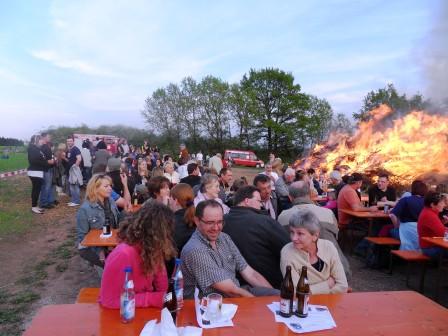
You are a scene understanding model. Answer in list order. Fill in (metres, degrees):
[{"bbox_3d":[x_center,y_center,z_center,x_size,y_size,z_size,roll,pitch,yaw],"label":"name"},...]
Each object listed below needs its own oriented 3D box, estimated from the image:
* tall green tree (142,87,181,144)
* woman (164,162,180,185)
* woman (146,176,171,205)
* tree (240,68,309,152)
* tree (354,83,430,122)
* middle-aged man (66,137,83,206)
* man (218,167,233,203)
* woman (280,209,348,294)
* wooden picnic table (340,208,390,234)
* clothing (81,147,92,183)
[{"bbox_3d":[-10.262,-7.635,51.000,6.200,11.700,6.000,1,4,0],"label":"tall green tree"},{"bbox_3d":[-1.152,0.538,6.950,0.500,1.280,0.750,1,4,-30],"label":"woman"},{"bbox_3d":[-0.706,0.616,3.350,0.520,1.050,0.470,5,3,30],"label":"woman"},{"bbox_3d":[7.968,-8.290,50.000,10.600,14.700,10.400,3,3,0],"label":"tree"},{"bbox_3d":[24.300,-6.706,44.641,11.000,10.700,10.000,0,4,0],"label":"tree"},{"bbox_3d":[-3.947,0.079,8.200,0.360,1.780,0.500,-2,5,-41],"label":"middle-aged man"},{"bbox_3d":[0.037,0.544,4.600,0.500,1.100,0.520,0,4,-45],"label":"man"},{"bbox_3d":[0.575,0.882,2.087,0.520,1.250,0.750,0,4,-3],"label":"woman"},{"bbox_3d":[2.984,1.089,4.910,2.200,0.770,0.500,2,3,-9],"label":"wooden picnic table"},{"bbox_3d":[-5.401,-0.157,12.200,0.460,1.380,0.320,2,4,12],"label":"clothing"}]

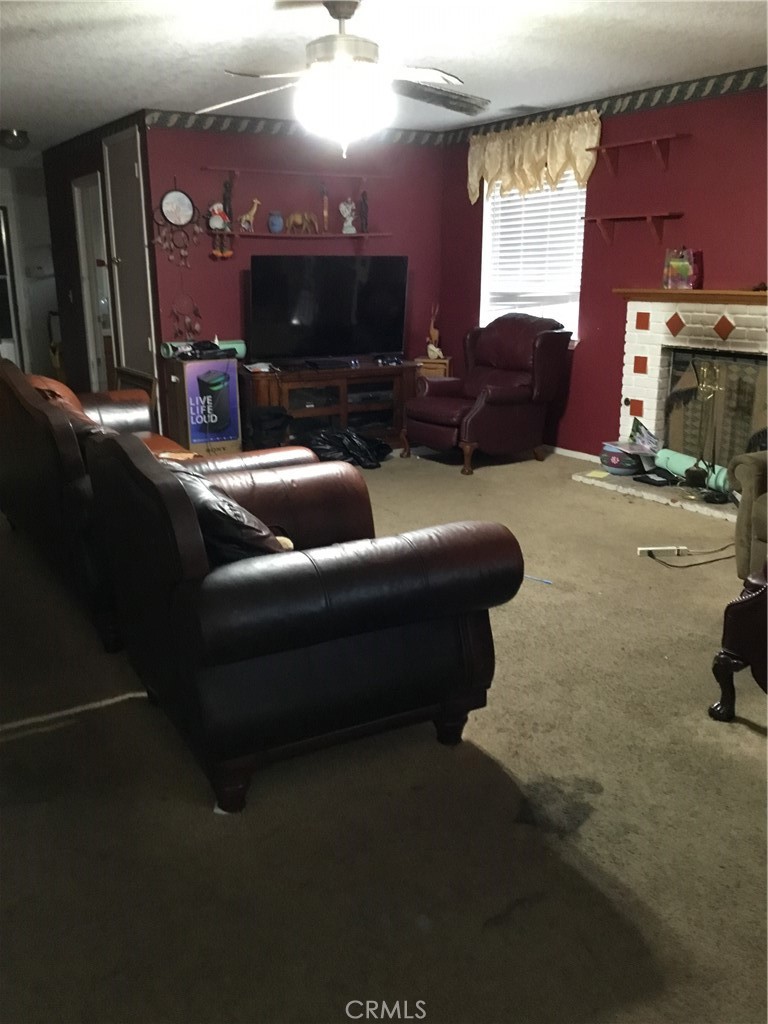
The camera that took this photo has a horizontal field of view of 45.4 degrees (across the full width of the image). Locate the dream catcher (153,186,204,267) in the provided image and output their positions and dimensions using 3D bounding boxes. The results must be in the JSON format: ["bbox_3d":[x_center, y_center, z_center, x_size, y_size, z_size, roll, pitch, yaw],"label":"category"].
[{"bbox_3d":[-1.488,-2.085,6.700,0.393,0.557,0.046,-9,18,-29],"label":"dream catcher"}]

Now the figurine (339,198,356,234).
[{"bbox_3d":[-0.278,-2.328,7.222,0.100,0.265,0.140,4,16,17],"label":"figurine"}]

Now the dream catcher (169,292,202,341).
[{"bbox_3d":[-1.454,-1.439,6.757,0.240,0.345,0.035,-10,18,-31],"label":"dream catcher"}]

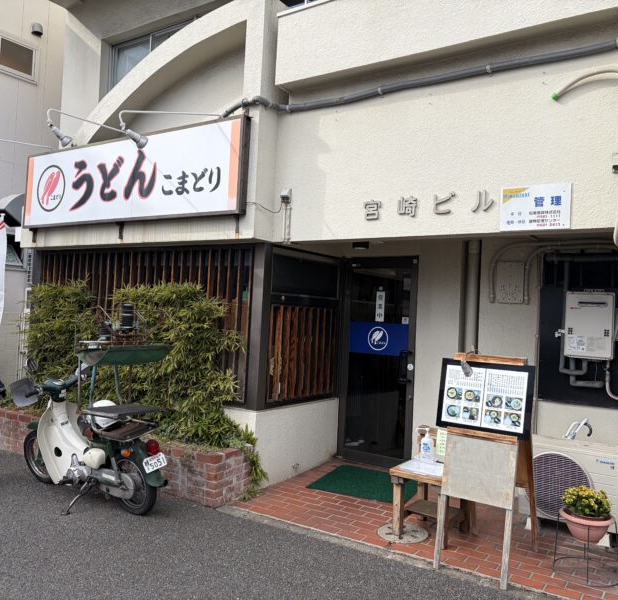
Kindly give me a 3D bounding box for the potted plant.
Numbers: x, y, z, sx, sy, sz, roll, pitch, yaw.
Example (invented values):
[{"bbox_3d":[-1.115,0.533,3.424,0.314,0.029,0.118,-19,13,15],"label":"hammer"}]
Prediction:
[{"bbox_3d":[1.747,1.334,3.772,0.335,0.340,0.335,1,-1,34],"label":"potted plant"}]

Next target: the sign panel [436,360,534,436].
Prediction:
[{"bbox_3d":[1.119,0.618,3.820,0.602,0.447,0.030,1,-11,34],"label":"sign panel"}]

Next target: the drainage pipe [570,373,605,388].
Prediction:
[{"bbox_3d":[2.194,0.634,4.734,0.250,0.115,0.070,1,-1,34],"label":"drainage pipe"}]

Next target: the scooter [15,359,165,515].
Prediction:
[{"bbox_3d":[-1.802,1.106,4.976,1.800,1.100,0.680,2,-2,35],"label":"scooter"}]

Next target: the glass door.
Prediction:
[{"bbox_3d":[0.691,0.616,6.169,0.850,2.110,0.080,2,-2,34],"label":"glass door"}]

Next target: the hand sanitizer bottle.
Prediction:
[{"bbox_3d":[0.905,1.096,4.555,0.100,0.245,0.100,2,-1,0],"label":"hand sanitizer bottle"}]

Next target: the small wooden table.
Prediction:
[{"bbox_3d":[0.908,1.479,4.431,0.440,0.480,0.490,2,-2,34],"label":"small wooden table"}]

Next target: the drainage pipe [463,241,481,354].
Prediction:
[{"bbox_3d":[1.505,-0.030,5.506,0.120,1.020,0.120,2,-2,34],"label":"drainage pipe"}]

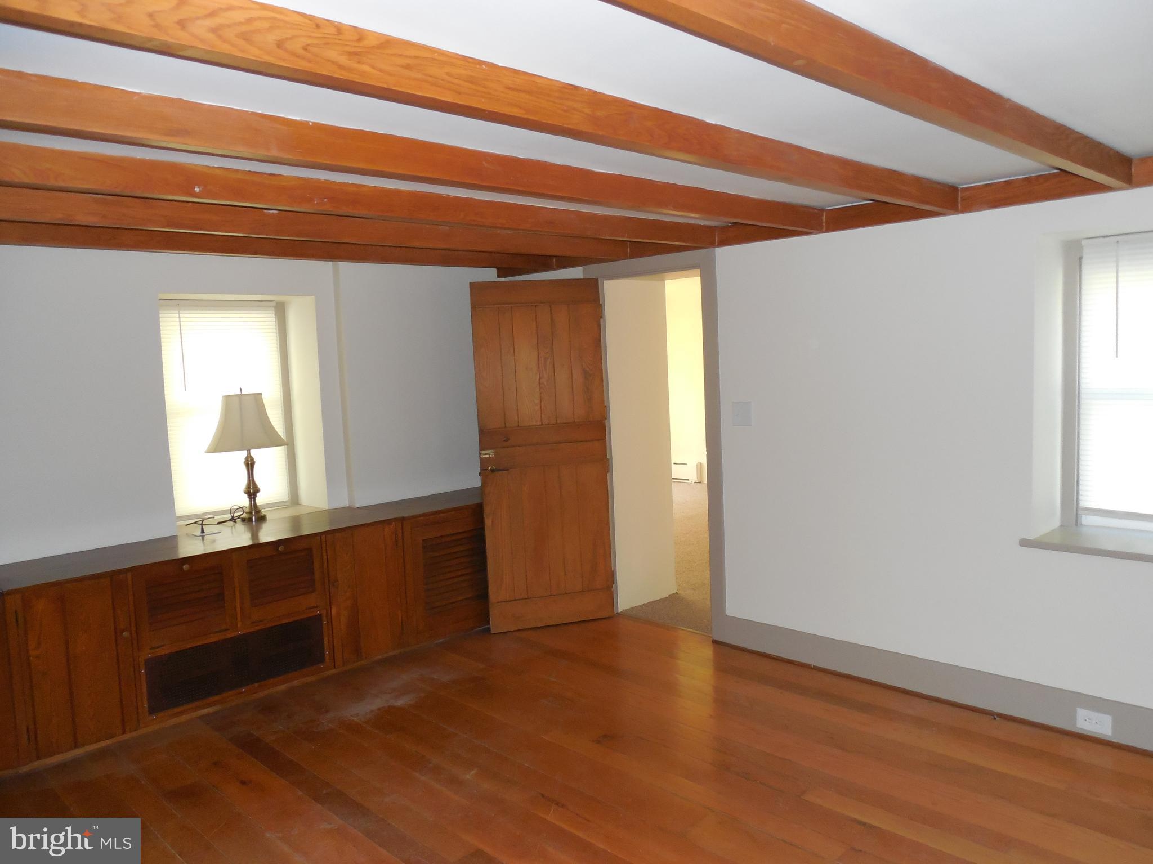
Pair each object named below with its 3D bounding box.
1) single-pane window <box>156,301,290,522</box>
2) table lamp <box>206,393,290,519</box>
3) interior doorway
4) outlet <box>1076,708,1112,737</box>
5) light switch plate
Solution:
[{"bbox_3d":[-2.080,-0.140,4.927,0.710,1.260,0.090,-7,7,-43],"label":"single-pane window"},{"bbox_3d":[-1.857,0.131,4.720,0.465,0.745,0.465,-7,7,-43],"label":"table lamp"},{"bbox_3d":[0.485,0.123,4.651,0.704,1.973,0.160,3,7,45],"label":"interior doorway"},{"bbox_3d":[1.969,1.104,3.164,0.117,0.074,0.012,3,7,45],"label":"outlet"},{"bbox_3d":[0.833,-0.091,4.173,0.116,0.118,0.012,3,7,45],"label":"light switch plate"}]

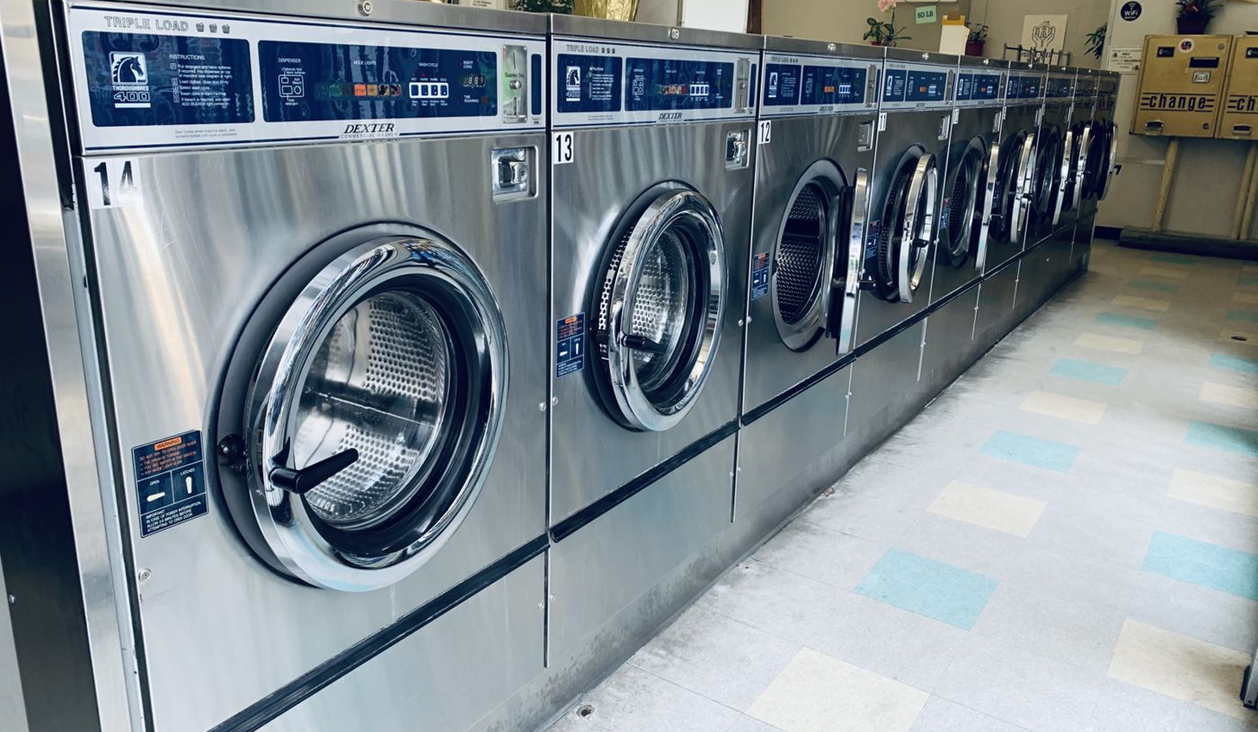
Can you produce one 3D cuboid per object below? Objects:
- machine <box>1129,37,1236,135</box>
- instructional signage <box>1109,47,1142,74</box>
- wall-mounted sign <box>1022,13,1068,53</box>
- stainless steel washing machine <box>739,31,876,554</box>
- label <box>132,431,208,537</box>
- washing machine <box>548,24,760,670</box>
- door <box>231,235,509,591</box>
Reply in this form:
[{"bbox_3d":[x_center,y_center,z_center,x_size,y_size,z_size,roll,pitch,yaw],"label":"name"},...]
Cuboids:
[{"bbox_3d":[4.446,-2.249,7.599,0.588,0.763,0.320,12,20,32],"label":"machine"},{"bbox_3d":[4.160,-2.563,7.911,0.272,0.216,0.008,12,20,32],"label":"instructional signage"},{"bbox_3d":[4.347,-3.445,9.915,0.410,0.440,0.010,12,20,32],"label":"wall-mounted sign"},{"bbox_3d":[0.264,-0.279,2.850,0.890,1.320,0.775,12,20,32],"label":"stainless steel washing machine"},{"bbox_3d":[-0.554,0.142,1.147,0.004,0.113,0.088,12,20,32],"label":"label"},{"bbox_3d":[-0.185,-0.099,2.232,0.870,1.320,0.775,12,20,32],"label":"washing machine"},{"bbox_3d":[-0.326,0.075,1.369,0.130,0.525,0.525,10,19,27],"label":"door"}]

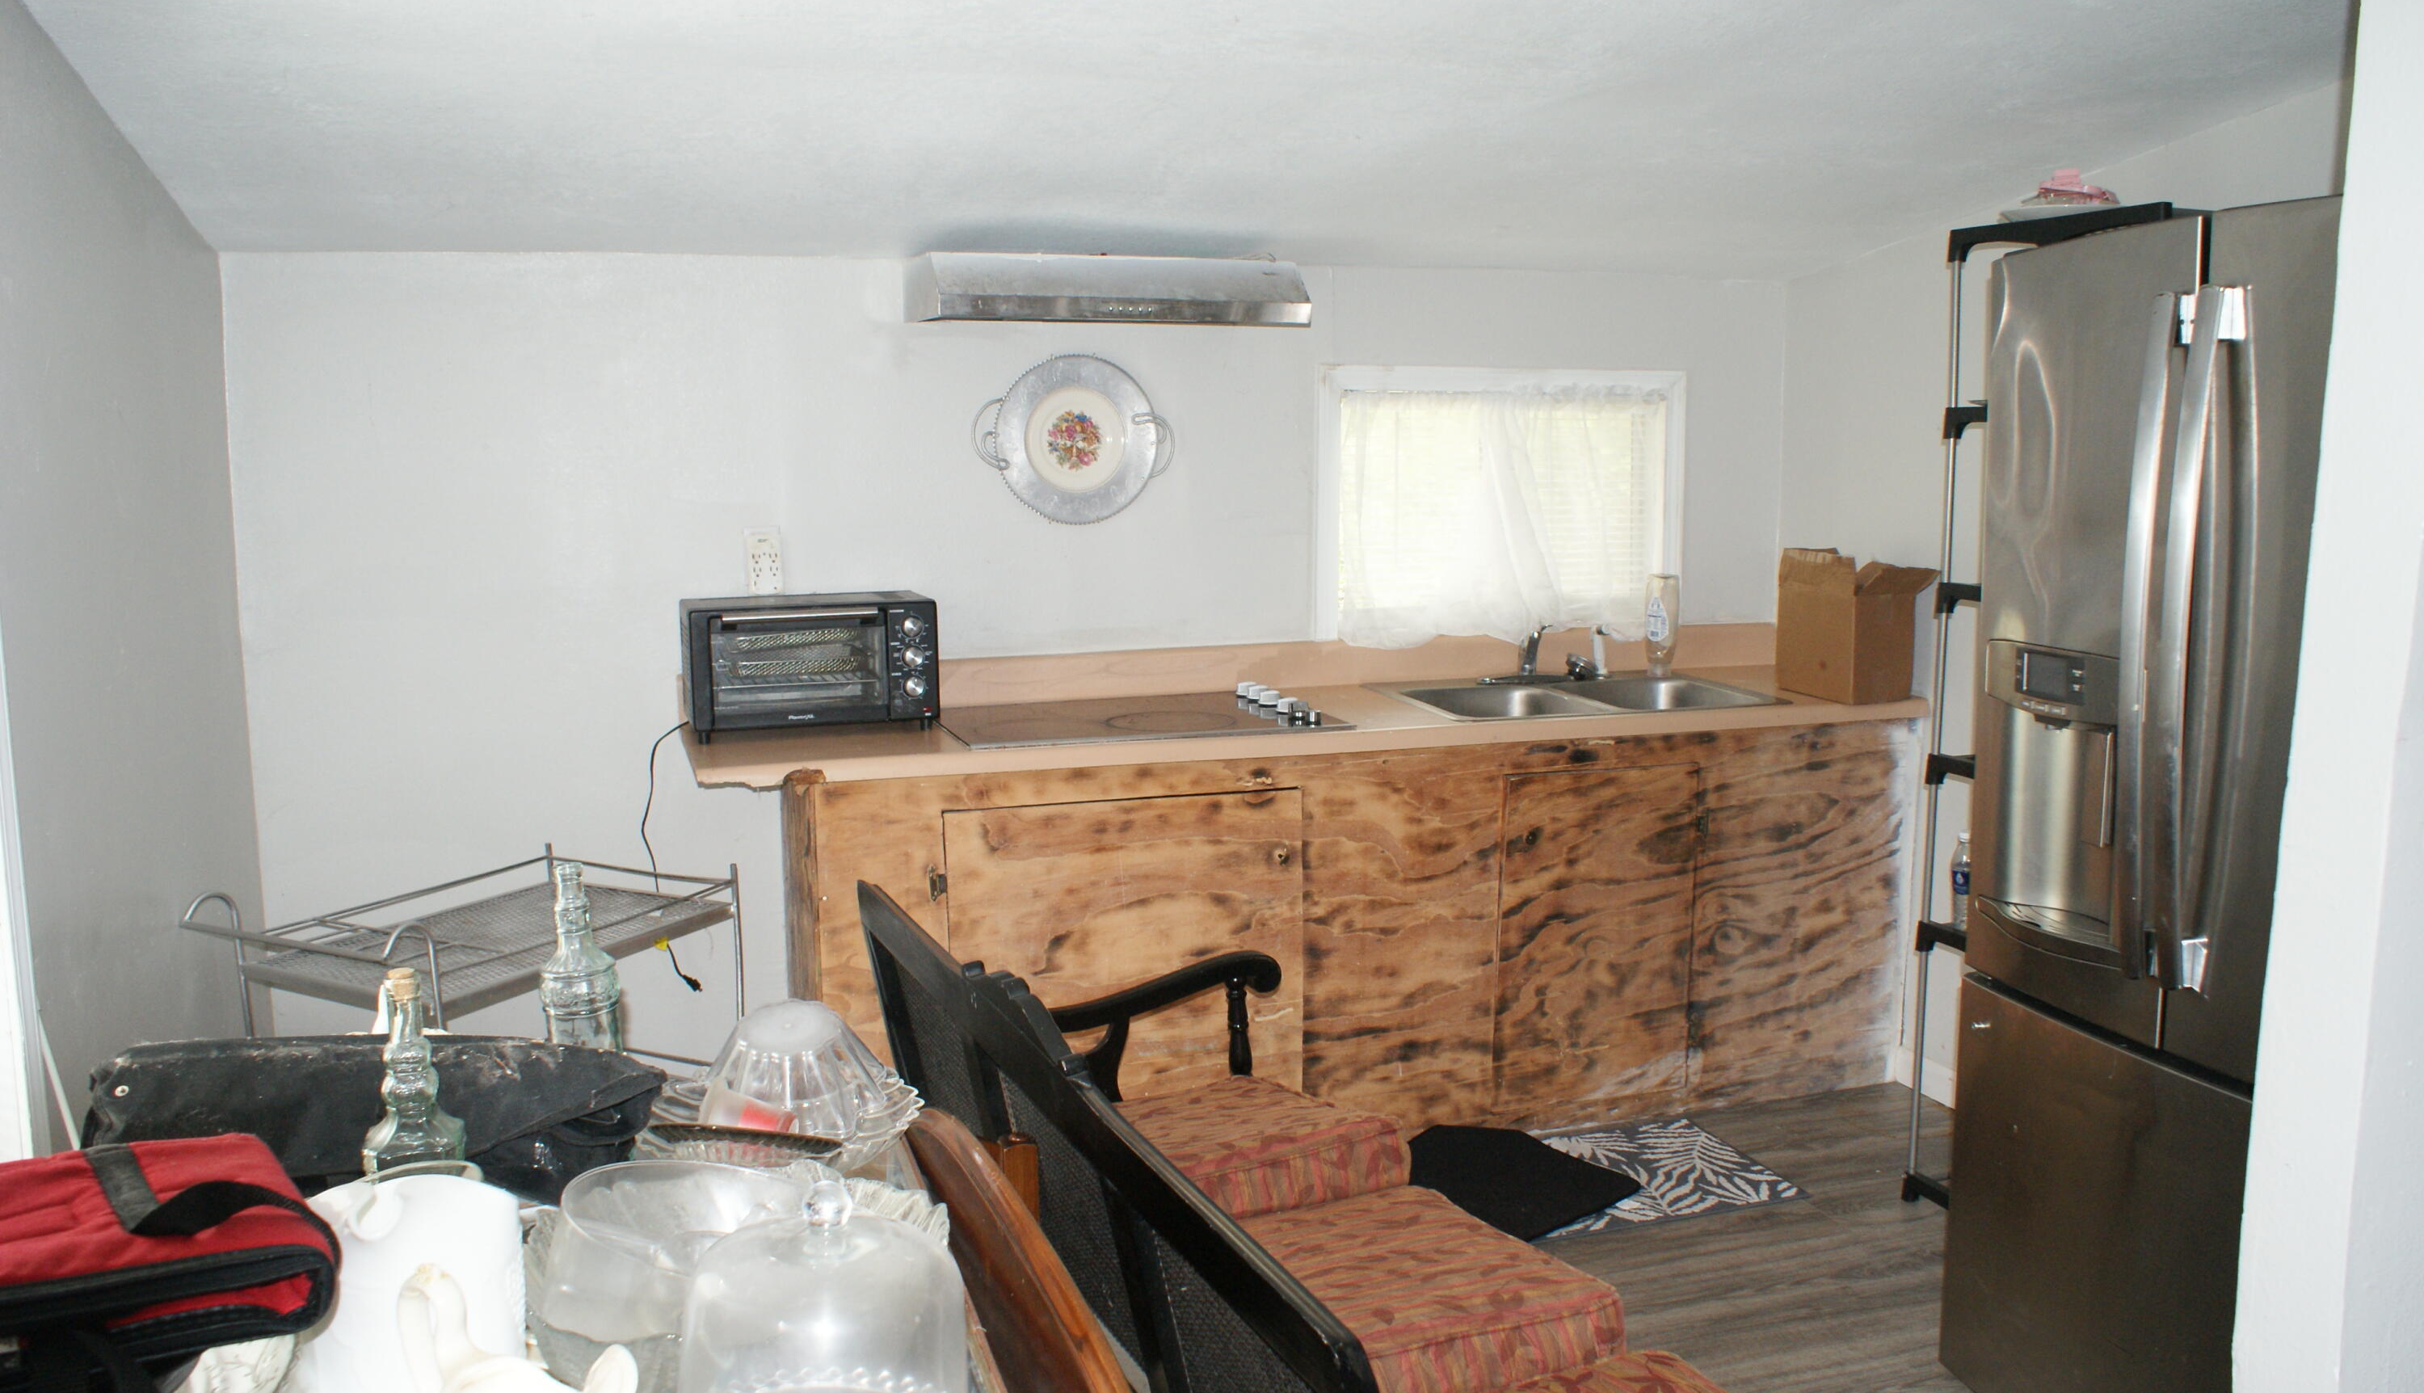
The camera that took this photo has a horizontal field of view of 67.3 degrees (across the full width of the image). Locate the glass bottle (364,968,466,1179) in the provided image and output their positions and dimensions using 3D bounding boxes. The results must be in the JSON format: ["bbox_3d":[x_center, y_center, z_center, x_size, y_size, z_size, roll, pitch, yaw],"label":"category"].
[{"bbox_3d":[-0.657,0.369,1.501,0.083,0.295,0.083,-6,10,-34],"label":"glass bottle"}]

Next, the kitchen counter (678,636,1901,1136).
[{"bbox_3d":[0.255,0.419,4.128,2.742,1.017,0.683,-3,8,-17],"label":"kitchen counter"}]

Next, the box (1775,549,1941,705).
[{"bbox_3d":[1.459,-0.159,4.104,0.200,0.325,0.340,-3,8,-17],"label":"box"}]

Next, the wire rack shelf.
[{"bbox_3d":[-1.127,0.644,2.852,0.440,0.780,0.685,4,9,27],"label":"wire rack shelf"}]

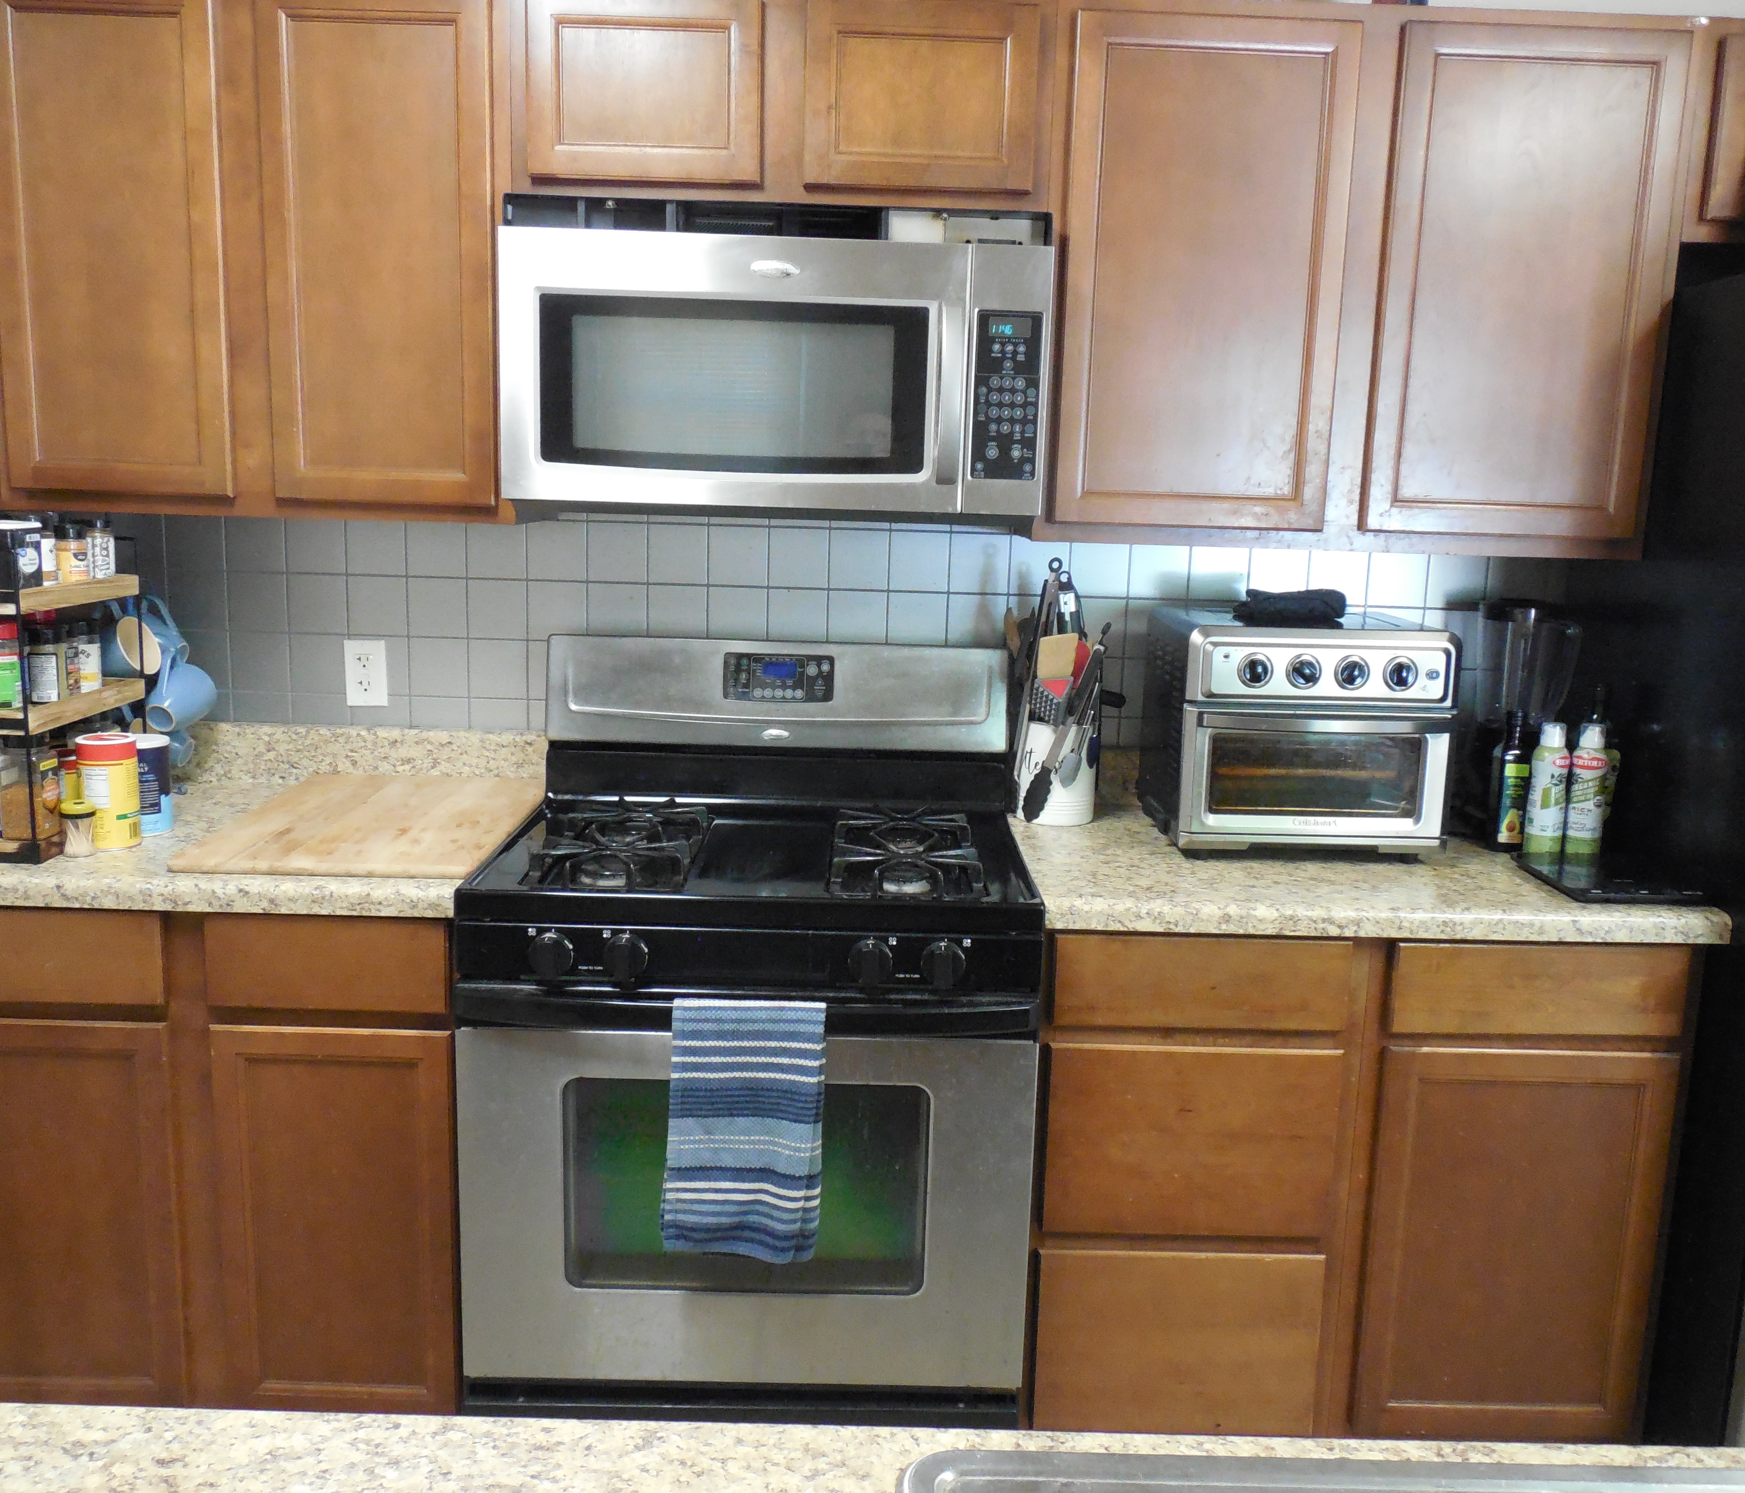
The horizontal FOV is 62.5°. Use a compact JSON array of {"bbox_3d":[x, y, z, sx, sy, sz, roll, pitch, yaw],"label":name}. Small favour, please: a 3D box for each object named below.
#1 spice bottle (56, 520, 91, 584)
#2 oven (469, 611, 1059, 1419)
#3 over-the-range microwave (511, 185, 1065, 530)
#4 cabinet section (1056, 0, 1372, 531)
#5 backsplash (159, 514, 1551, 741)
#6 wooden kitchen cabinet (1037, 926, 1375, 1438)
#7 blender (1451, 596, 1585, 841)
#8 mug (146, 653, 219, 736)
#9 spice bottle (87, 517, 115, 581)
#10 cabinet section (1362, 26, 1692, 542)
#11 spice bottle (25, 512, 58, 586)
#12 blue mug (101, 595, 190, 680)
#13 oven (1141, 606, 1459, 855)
[{"bbox_3d":[-1.137,-0.278,2.043,0.042,0.086,0.042,-2,11,-21],"label":"spice bottle"},{"bbox_3d":[-0.167,0.463,2.187,0.757,1.184,0.690,2,10,-1],"label":"oven"},{"bbox_3d":[-0.137,-0.561,2.171,0.757,0.435,0.396,2,10,-1],"label":"over-the-range microwave"},{"bbox_3d":[0.477,-0.701,2.228,0.409,0.716,0.320,2,10,-1],"label":"cabinet section"},{"bbox_3d":[-0.058,-0.191,2.477,2.472,0.360,0.012,2,10,-1],"label":"backsplash"},{"bbox_3d":[0.435,0.626,2.305,0.457,0.876,0.620,2,10,-1],"label":"wooden kitchen cabinet"},{"bbox_3d":[1.062,-0.051,2.388,0.198,0.382,0.170,2,10,-1],"label":"blender"},{"bbox_3d":[-1.126,-0.083,2.331,0.090,0.122,0.100,-23,21,17],"label":"mug"},{"bbox_3d":[-1.131,-0.291,2.108,0.035,0.089,0.035,-2,11,-21],"label":"spice bottle"},{"bbox_3d":[0.941,-0.688,2.234,0.409,0.716,0.320,2,10,-1],"label":"cabinet section"},{"bbox_3d":[-1.135,-0.270,1.966,0.038,0.098,0.038,-2,11,-21],"label":"spice bottle"},{"bbox_3d":[-1.181,-0.172,2.325,0.105,0.125,0.095,-16,6,12],"label":"blue mug"},{"bbox_3d":[0.652,-0.024,2.259,0.396,0.345,0.350,2,10,-1],"label":"oven"}]

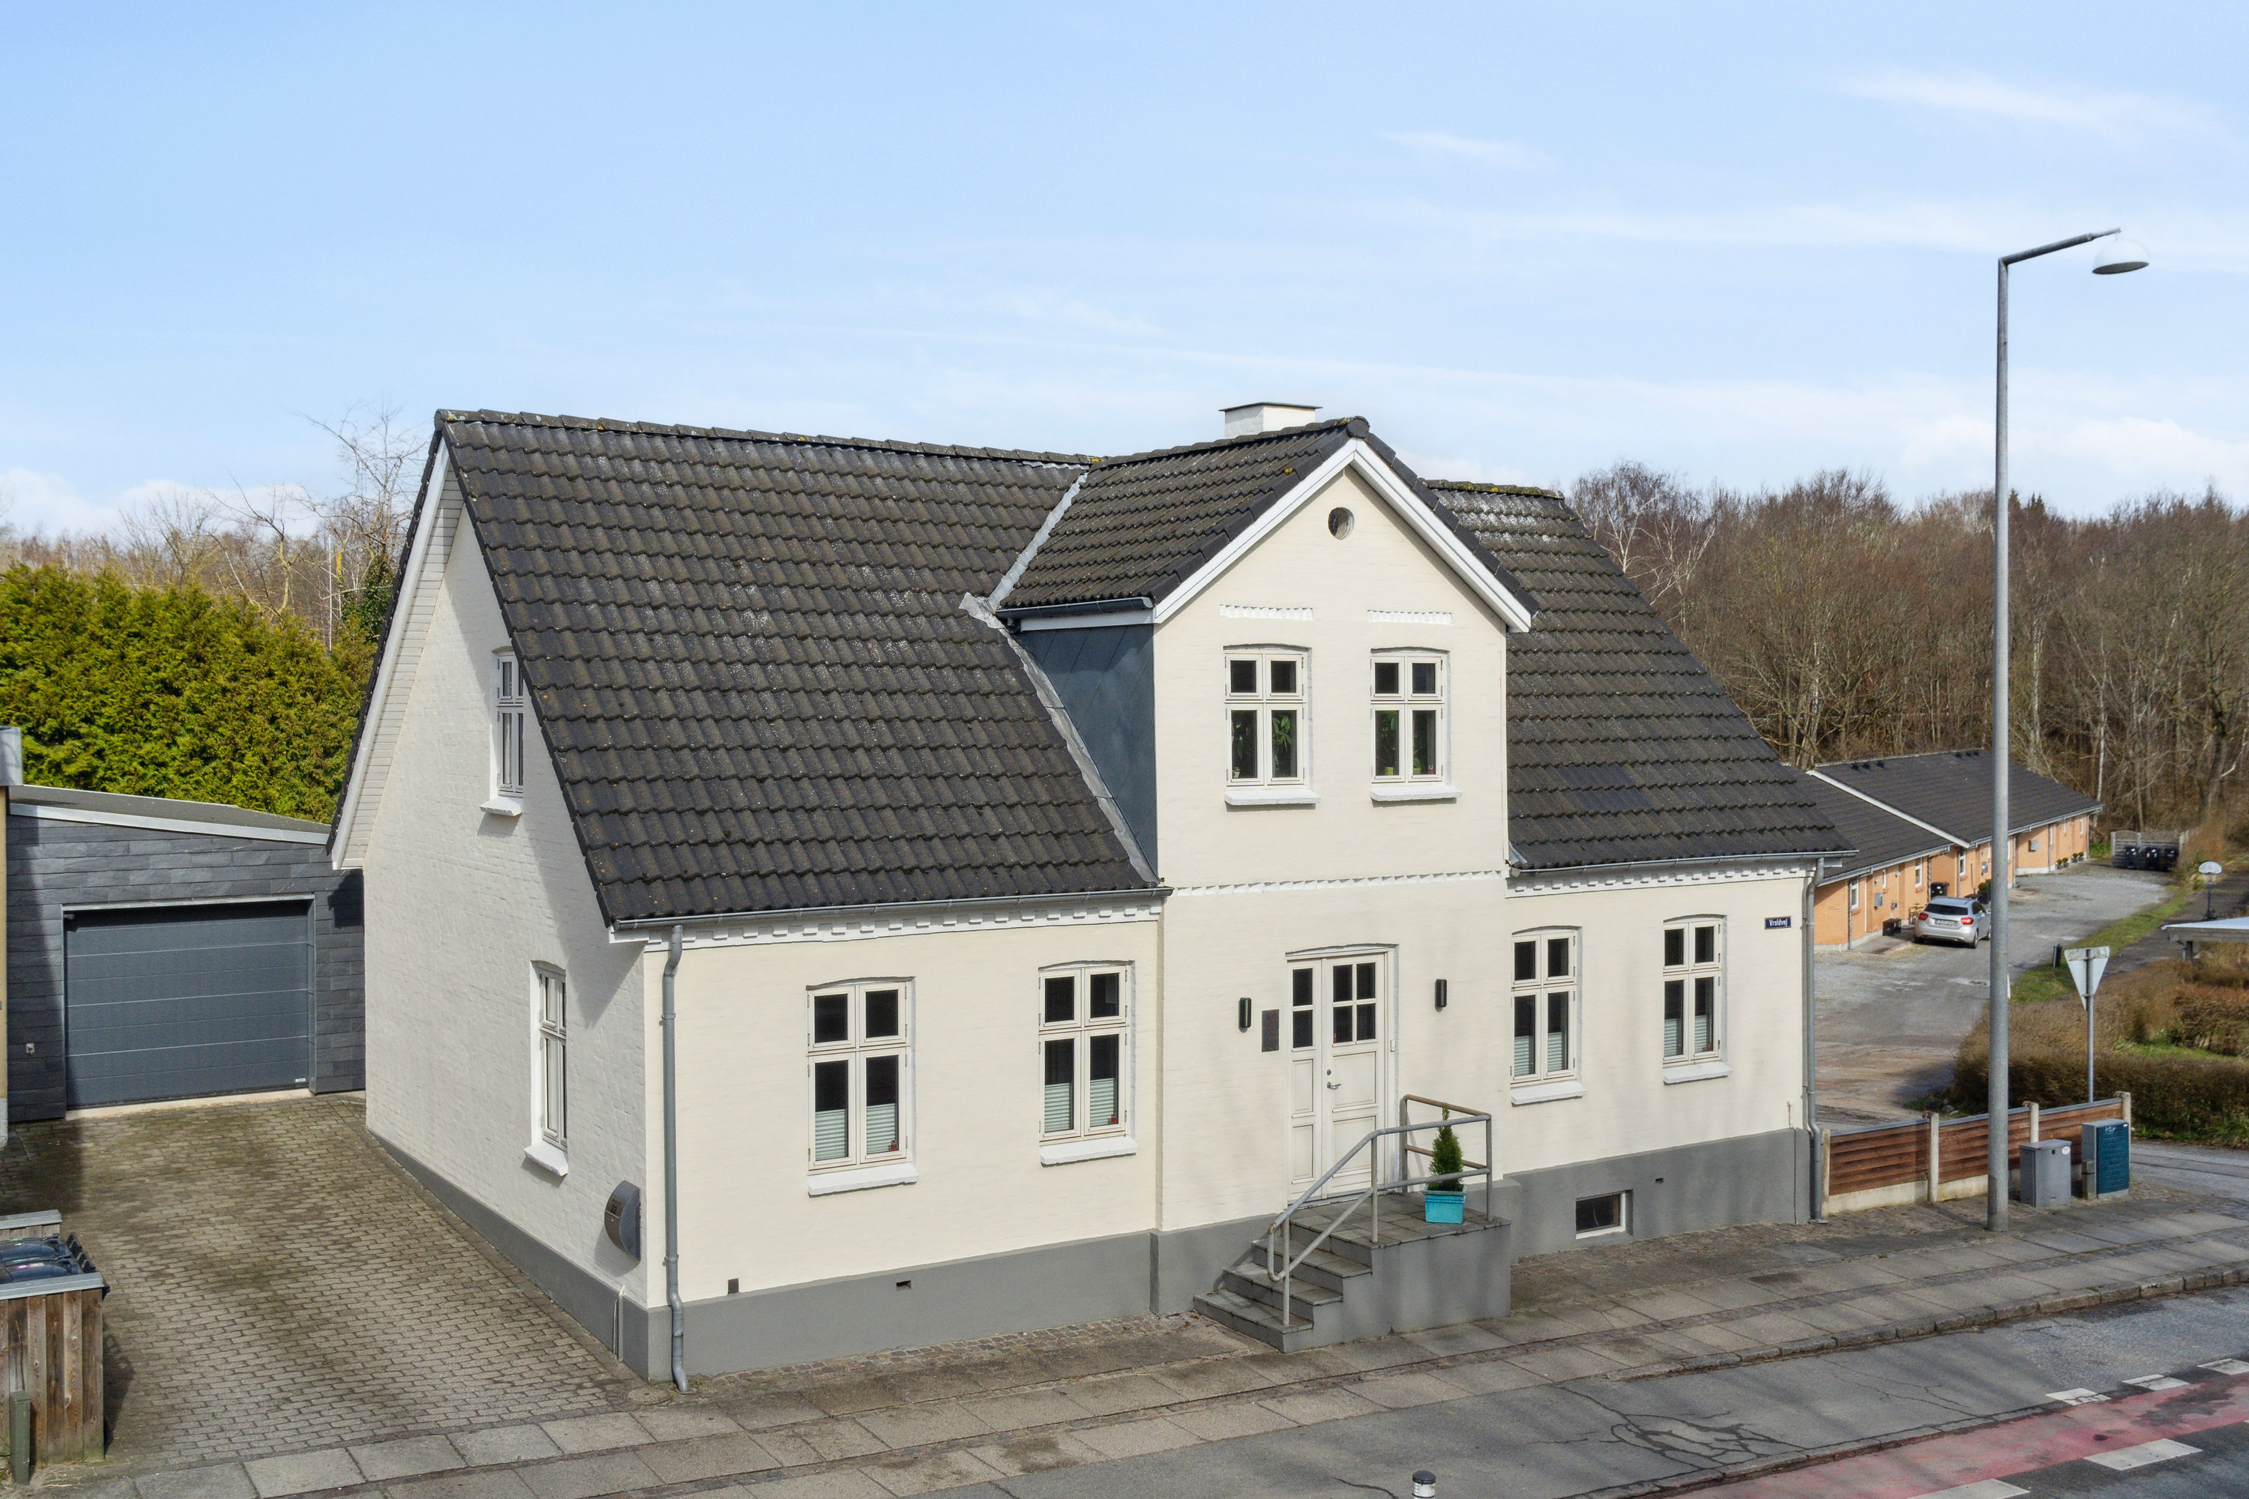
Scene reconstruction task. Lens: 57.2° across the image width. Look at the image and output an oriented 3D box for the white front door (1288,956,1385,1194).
[{"bbox_3d":[1.872,2.913,18.644,1.220,2.190,0.130,-1,1,-31],"label":"white front door"}]

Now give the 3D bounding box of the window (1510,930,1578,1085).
[{"bbox_3d":[4.034,2.470,19.933,0.895,1.440,0.140,-1,1,-31],"label":"window"}]

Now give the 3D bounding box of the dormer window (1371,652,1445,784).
[{"bbox_3d":[2.580,-0.285,18.918,0.910,1.210,0.140,-1,1,-31],"label":"dormer window"}]

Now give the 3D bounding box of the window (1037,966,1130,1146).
[{"bbox_3d":[-0.348,2.528,17.301,0.900,1.440,0.140,-1,1,-31],"label":"window"}]

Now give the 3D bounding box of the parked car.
[{"bbox_3d":[25.160,5.170,62.600,1.790,1.440,4.300,0,1,31],"label":"parked car"}]

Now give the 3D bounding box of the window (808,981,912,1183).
[{"bbox_3d":[-2.095,2.551,16.252,0.905,1.440,0.140,-1,1,-31],"label":"window"}]

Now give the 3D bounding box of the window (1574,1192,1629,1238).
[{"bbox_3d":[4.668,4.577,20.274,0.735,0.410,0.120,-1,1,-31],"label":"window"}]

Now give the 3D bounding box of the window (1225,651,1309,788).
[{"bbox_3d":[1.221,-0.267,18.102,0.920,1.210,0.140,-1,1,-31],"label":"window"}]

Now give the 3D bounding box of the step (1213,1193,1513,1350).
[{"bbox_3d":[1.984,4.499,17.704,2.390,0.800,1.280,-1,1,-31],"label":"step"}]

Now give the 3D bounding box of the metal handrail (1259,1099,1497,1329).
[{"bbox_3d":[1.855,3.896,17.645,2.360,1.510,1.180,-1,1,-31],"label":"metal handrail"}]

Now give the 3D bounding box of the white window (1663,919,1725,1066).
[{"bbox_3d":[5.751,2.446,20.964,0.890,1.440,0.140,-1,1,-31],"label":"white window"}]

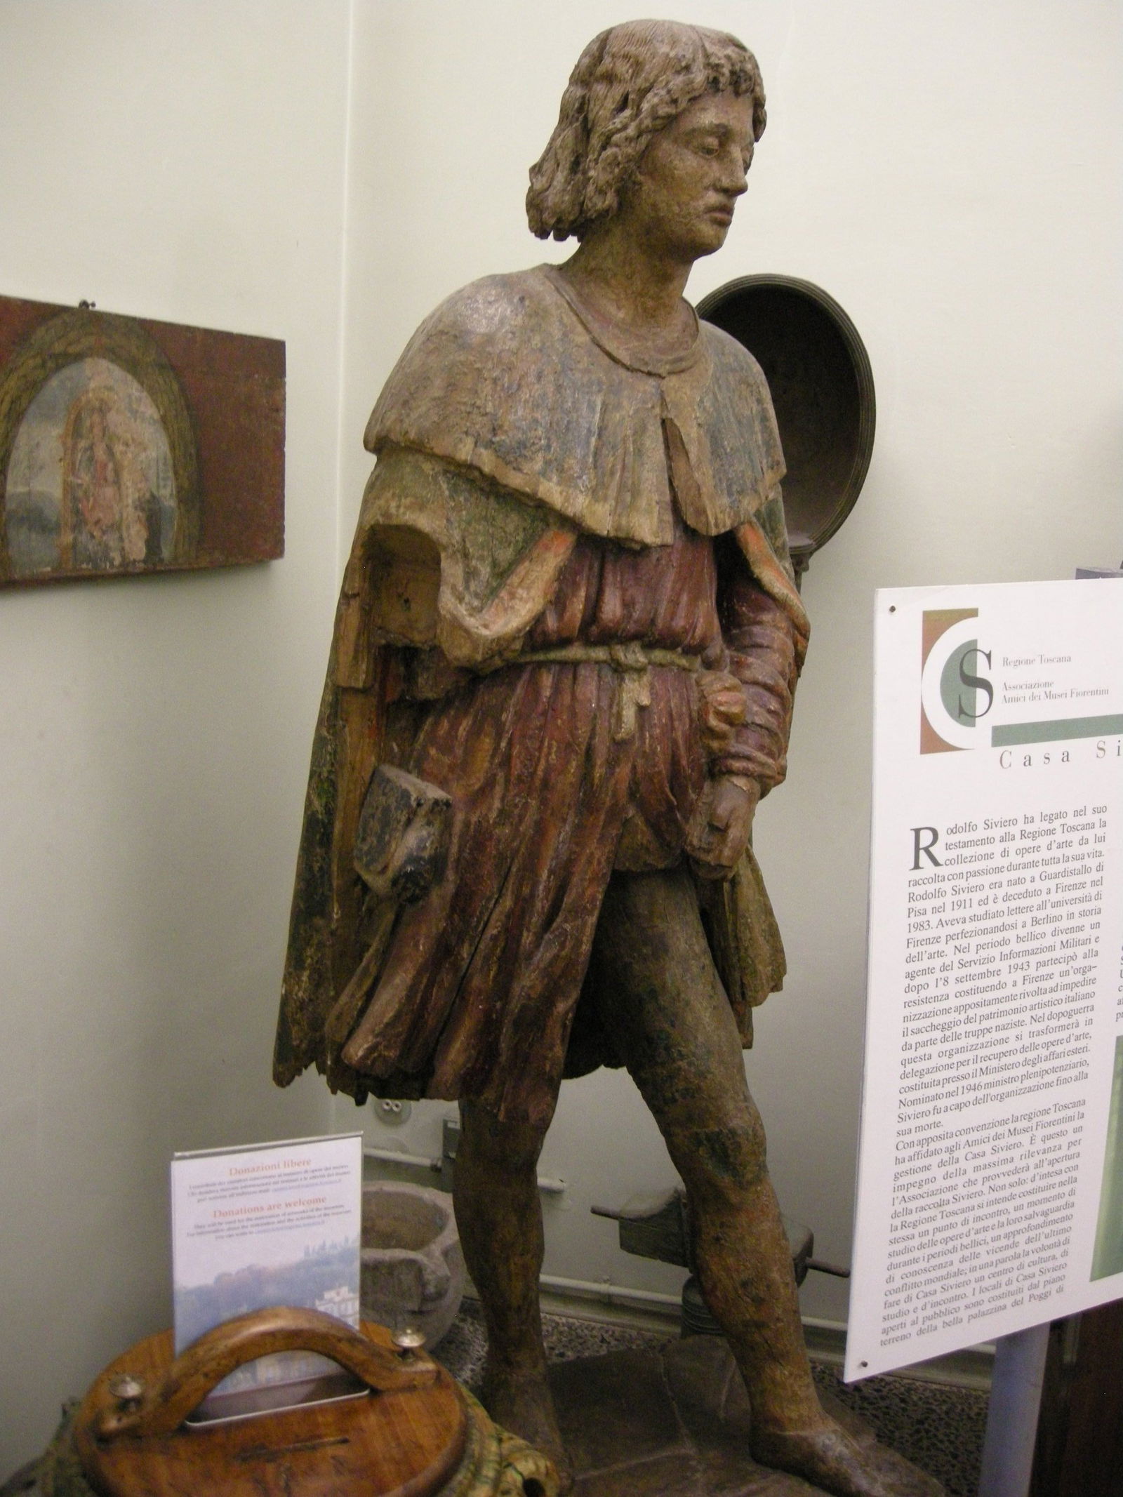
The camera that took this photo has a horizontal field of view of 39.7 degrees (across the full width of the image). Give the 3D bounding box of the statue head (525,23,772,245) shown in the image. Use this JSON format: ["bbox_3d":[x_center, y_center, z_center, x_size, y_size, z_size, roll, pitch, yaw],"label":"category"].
[{"bbox_3d":[0.089,-0.651,1.650,0.250,0.240,0.205,19,18,39],"label":"statue head"}]

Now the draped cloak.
[{"bbox_3d":[-0.020,-0.067,1.756,0.520,0.960,0.380,-4,12,-33],"label":"draped cloak"}]

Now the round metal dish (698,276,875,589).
[{"bbox_3d":[0.314,-0.470,2.288,0.400,0.450,0.150,10,12,36],"label":"round metal dish"}]

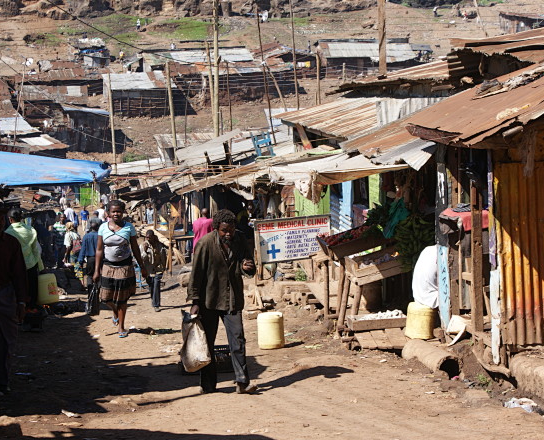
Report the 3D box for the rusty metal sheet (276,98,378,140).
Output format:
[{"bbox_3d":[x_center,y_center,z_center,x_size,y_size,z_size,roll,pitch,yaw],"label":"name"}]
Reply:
[{"bbox_3d":[0.958,-1.692,25.000,1.900,0.200,2.400,-15,17,-28],"label":"rusty metal sheet"}]

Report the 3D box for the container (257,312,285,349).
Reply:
[{"bbox_3d":[-0.003,1.208,16.400,0.290,0.390,0.250,-2,3,9],"label":"container"}]

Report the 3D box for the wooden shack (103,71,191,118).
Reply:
[{"bbox_3d":[-10.794,-10.625,127.000,5.800,3.300,3.500,-2,3,-7],"label":"wooden shack"}]

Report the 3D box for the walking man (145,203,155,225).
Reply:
[{"bbox_3d":[-4.617,0.114,57.000,0.450,1.660,0.320,-2,3,-3],"label":"walking man"}]

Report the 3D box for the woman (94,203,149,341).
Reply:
[{"bbox_3d":[-1.818,0.588,18.000,0.620,1.620,0.420,-1,1,3],"label":"woman"}]

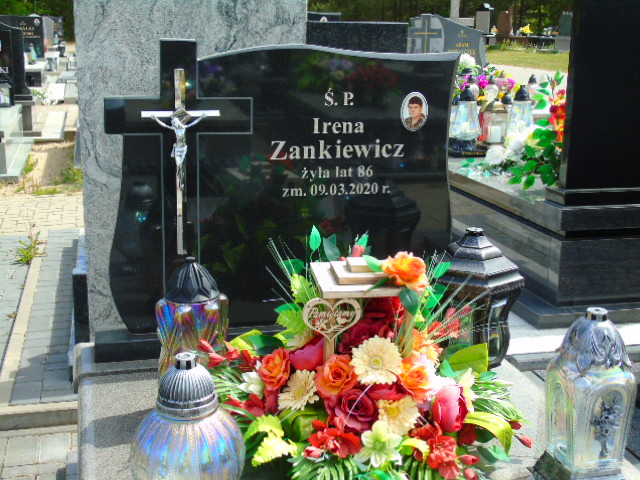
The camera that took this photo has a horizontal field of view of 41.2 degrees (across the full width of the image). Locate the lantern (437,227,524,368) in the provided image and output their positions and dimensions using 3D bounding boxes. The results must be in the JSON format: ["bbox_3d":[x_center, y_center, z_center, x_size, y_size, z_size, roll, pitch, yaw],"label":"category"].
[{"bbox_3d":[0.395,0.163,2.236,0.275,0.392,0.238,7,15,24],"label":"lantern"}]

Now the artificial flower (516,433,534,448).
[{"bbox_3d":[0.455,0.443,1.874,0.024,0.024,0.052,-9,39,-37],"label":"artificial flower"}]

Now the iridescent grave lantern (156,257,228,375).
[{"bbox_3d":[-0.338,0.205,2.244,0.190,0.333,0.190,-2,14,-14],"label":"iridescent grave lantern"}]

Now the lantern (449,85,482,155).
[{"bbox_3d":[0.889,-0.736,5.177,0.195,0.409,0.195,-2,14,-14],"label":"lantern"}]

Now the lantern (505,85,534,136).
[{"bbox_3d":[1.232,-0.745,5.228,0.191,0.409,0.191,-2,14,-14],"label":"lantern"}]

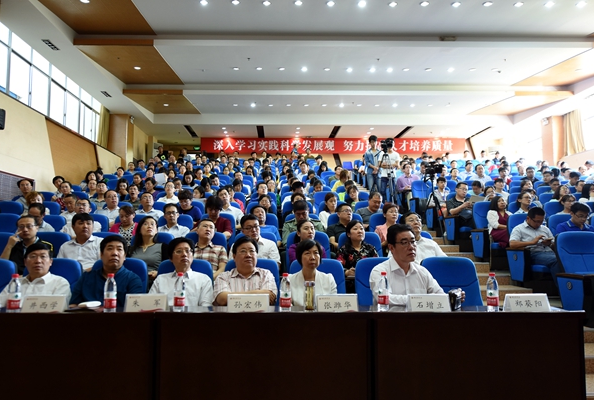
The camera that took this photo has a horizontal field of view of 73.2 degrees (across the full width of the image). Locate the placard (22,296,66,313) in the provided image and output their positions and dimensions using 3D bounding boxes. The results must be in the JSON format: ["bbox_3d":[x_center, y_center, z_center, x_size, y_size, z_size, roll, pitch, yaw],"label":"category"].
[{"bbox_3d":[-1.321,0.545,2.091,0.225,0.105,0.080,0,-4,0],"label":"placard"}]

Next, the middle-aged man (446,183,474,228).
[{"bbox_3d":[2.645,0.310,6.393,0.540,1.207,0.780,1,-4,-15],"label":"middle-aged man"}]

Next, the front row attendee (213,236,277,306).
[{"bbox_3d":[-0.374,0.875,2.849,0.560,1.221,0.750,0,-4,-2],"label":"front row attendee"}]

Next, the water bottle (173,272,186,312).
[{"bbox_3d":[-0.687,0.543,2.340,0.066,0.235,0.066,0,-4,0],"label":"water bottle"}]

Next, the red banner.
[{"bbox_3d":[1.475,-2.162,16.162,10.550,0.640,0.040,0,-4,0],"label":"red banner"}]

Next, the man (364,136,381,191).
[{"bbox_3d":[1.661,-0.540,8.749,0.500,1.740,0.320,0,-4,-5],"label":"man"}]

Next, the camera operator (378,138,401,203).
[{"bbox_3d":[1.976,-0.458,8.497,0.520,1.740,0.500,0,-4,0],"label":"camera operator"}]

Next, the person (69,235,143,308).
[{"bbox_3d":[-1.349,0.851,2.633,0.540,1.220,0.780,0,-4,-6],"label":"person"}]

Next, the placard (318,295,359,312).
[{"bbox_3d":[0.233,0.597,2.296,0.235,0.108,0.085,0,-4,0],"label":"placard"}]

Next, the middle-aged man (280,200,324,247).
[{"bbox_3d":[0.077,0.606,4.721,0.540,1.221,0.750,0,-4,0],"label":"middle-aged man"}]

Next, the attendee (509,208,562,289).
[{"bbox_3d":[2.715,0.696,4.386,0.550,1.240,0.820,0,-4,1],"label":"attendee"}]

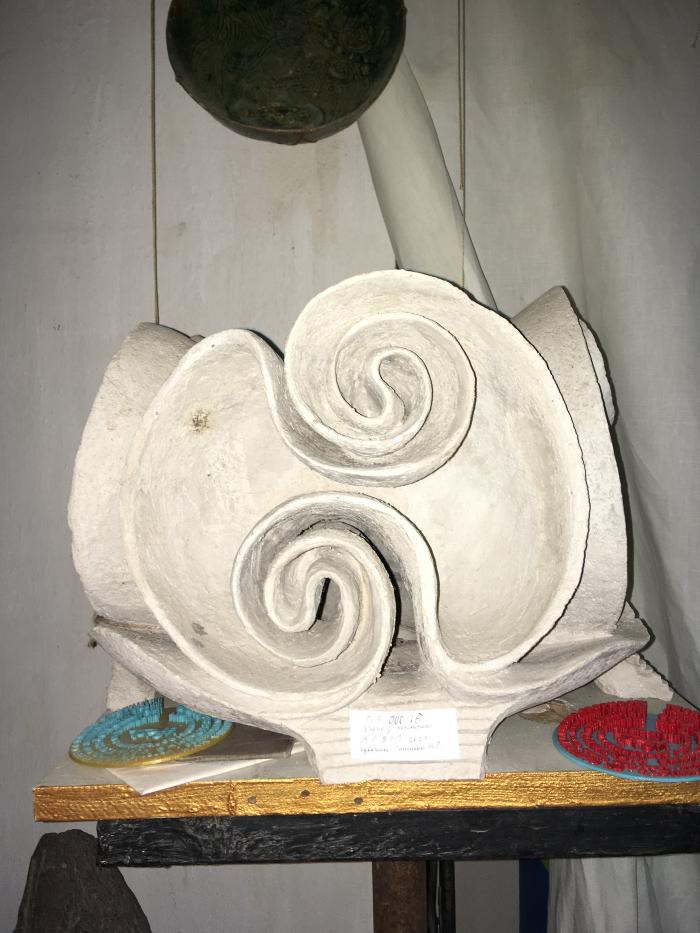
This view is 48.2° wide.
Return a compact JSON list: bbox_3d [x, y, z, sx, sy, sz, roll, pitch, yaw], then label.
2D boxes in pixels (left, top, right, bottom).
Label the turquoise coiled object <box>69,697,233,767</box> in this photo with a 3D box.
[{"bbox_3d":[-0.160,0.213,0.635,0.130,0.013,0.130,-5,0,-2],"label":"turquoise coiled object"}]

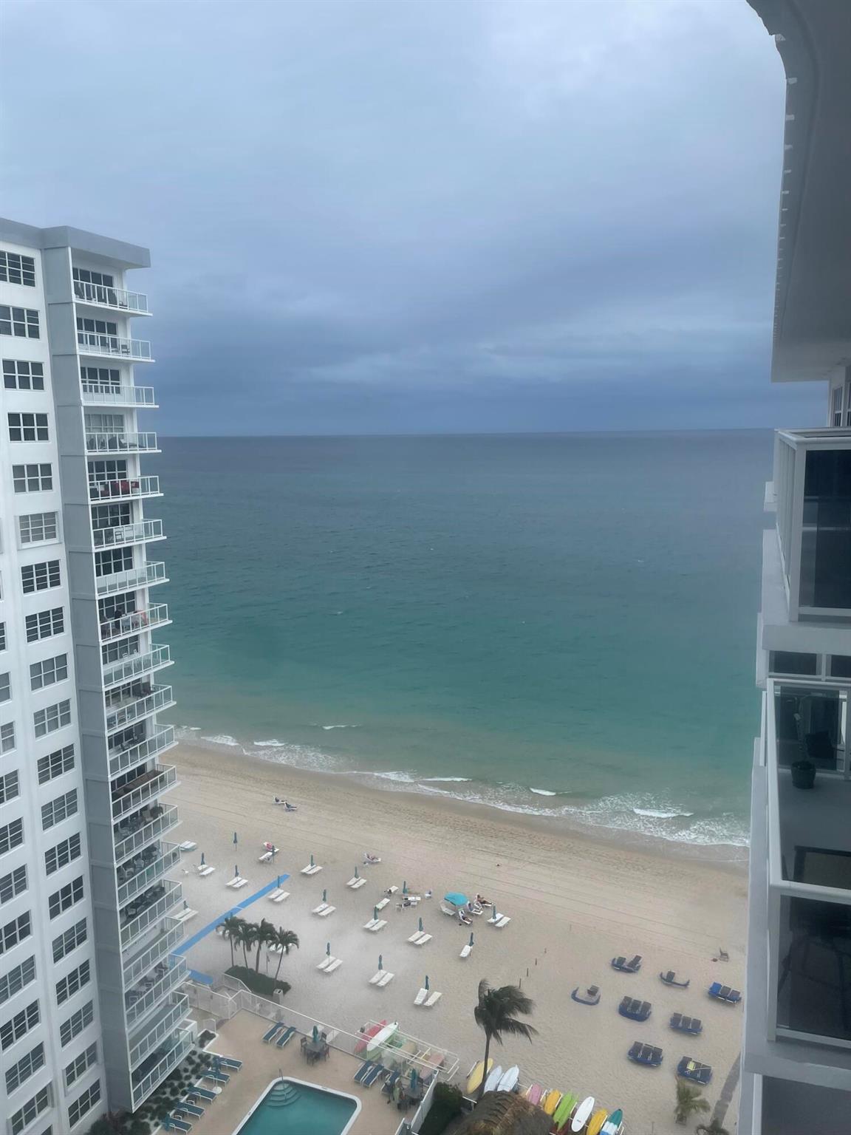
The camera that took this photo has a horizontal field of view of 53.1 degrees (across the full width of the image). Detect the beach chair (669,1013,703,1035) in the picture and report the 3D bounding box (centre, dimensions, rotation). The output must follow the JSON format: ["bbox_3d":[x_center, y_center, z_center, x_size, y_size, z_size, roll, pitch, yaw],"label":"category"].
[{"bbox_3d":[20.621,36.091,67.414,2.300,0.550,1.800,4,10,25],"label":"beach chair"}]

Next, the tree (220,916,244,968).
[{"bbox_3d":[-16.891,32.887,74.446,2.900,5.400,2.900,-1,9,0],"label":"tree"}]

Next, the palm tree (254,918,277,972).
[{"bbox_3d":[-13.892,32.891,73.917,3.000,5.500,3.000,-1,9,0],"label":"palm tree"}]

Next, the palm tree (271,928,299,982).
[{"bbox_3d":[-11.964,33.055,72.456,3.000,5.600,3.000,-1,9,0],"label":"palm tree"}]

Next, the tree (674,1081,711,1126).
[{"bbox_3d":[18.088,36.354,57.898,2.600,3.100,2.400,-1,9,0],"label":"tree"}]

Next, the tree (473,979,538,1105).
[{"bbox_3d":[5.562,33.219,59.285,4.900,9.100,4.300,-1,9,0],"label":"tree"}]

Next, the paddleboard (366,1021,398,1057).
[{"bbox_3d":[-3.256,35.891,64.966,0.860,0.200,3.450,6,11,34],"label":"paddleboard"}]

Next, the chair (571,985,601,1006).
[{"bbox_3d":[13.372,35.615,70.999,2.250,0.500,1.750,3,10,24],"label":"chair"}]

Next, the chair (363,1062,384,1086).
[{"bbox_3d":[-3.719,36.532,61.320,0.660,0.500,1.900,4,10,26],"label":"chair"}]

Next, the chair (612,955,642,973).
[{"bbox_3d":[17.771,34.890,75.078,2.300,0.550,1.800,3,10,24],"label":"chair"}]

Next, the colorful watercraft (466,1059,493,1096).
[{"bbox_3d":[3.889,36.775,61.535,0.860,0.200,3.450,4,10,29],"label":"colorful watercraft"}]

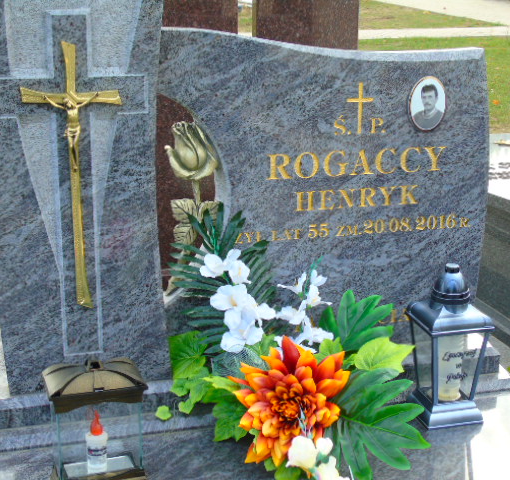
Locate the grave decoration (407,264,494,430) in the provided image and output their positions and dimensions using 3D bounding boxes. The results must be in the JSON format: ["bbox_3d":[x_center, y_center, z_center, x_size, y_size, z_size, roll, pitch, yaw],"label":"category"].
[{"bbox_3d":[0.379,0.198,1.959,0.128,0.310,0.128,-4,16,-14],"label":"grave decoration"}]

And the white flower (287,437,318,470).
[{"bbox_3d":[0.080,0.366,1.720,0.053,0.052,0.050,1,16,3],"label":"white flower"}]

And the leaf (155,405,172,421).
[{"bbox_3d":[-0.177,0.334,1.930,0.031,0.030,0.014,-1,16,-5],"label":"leaf"}]

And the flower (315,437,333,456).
[{"bbox_3d":[0.120,0.358,1.730,0.031,0.031,0.029,2,16,4],"label":"flower"}]

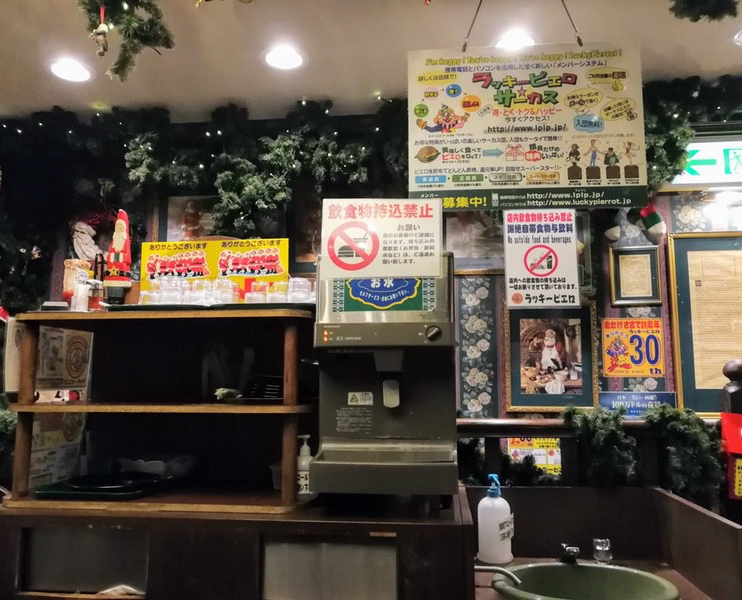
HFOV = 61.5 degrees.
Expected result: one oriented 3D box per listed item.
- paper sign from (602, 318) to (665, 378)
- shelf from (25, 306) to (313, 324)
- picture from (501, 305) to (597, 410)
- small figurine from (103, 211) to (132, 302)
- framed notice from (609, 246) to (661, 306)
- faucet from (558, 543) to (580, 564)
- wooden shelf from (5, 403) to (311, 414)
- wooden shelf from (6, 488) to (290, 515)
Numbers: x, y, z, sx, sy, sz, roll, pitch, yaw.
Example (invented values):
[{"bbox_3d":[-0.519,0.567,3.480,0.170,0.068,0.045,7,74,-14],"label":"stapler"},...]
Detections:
[{"bbox_3d":[1.191,0.216,2.830,0.273,0.265,0.008,-1,-7,6],"label":"paper sign"},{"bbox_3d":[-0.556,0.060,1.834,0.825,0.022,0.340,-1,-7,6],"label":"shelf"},{"bbox_3d":[0.824,0.258,2.849,0.412,0.496,0.030,-1,-7,6],"label":"picture"},{"bbox_3d":[-0.744,-0.120,1.823,0.080,0.289,0.075,0,-7,-4],"label":"small figurine"},{"bbox_3d":[1.212,-0.108,2.850,0.220,0.277,0.030,-1,-7,6],"label":"framed notice"},{"bbox_3d":[0.563,0.721,1.774,0.060,0.058,0.090,-1,-7,6],"label":"faucet"},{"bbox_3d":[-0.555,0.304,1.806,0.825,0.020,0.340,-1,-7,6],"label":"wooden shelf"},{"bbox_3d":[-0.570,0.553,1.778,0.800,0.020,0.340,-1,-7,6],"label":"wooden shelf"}]

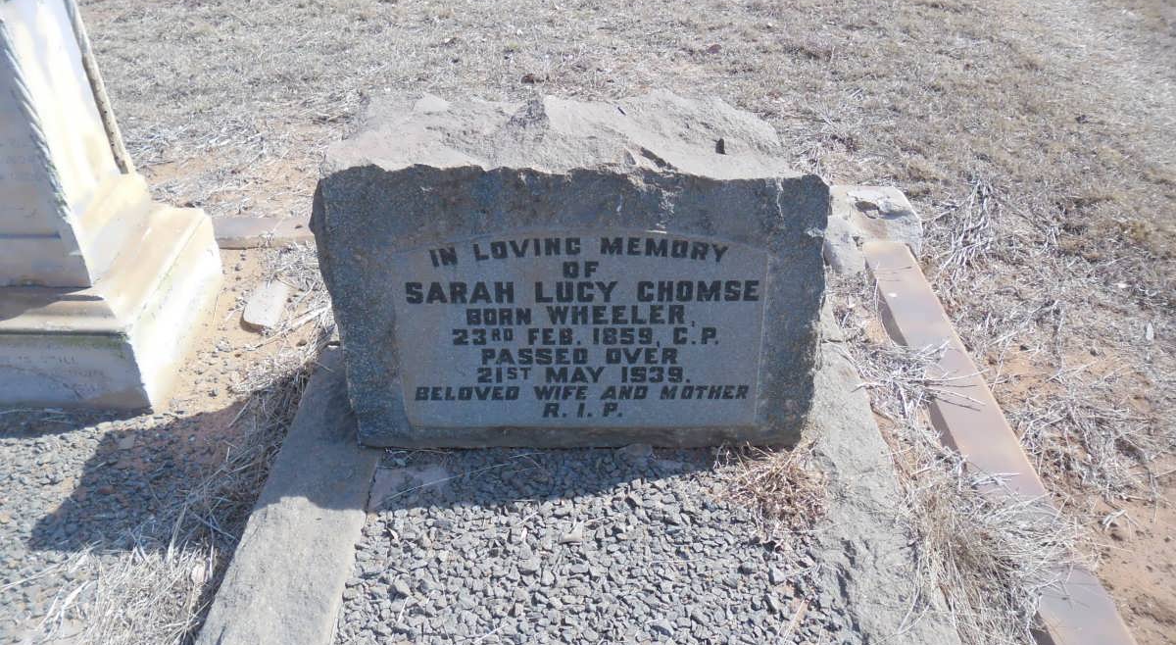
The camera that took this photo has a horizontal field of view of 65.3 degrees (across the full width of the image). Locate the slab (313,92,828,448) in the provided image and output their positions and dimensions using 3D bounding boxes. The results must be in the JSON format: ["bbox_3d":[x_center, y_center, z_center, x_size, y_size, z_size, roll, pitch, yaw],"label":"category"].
[{"bbox_3d":[-0.012,-0.100,1.736,0.840,0.558,0.383,0,33,1],"label":"slab"}]

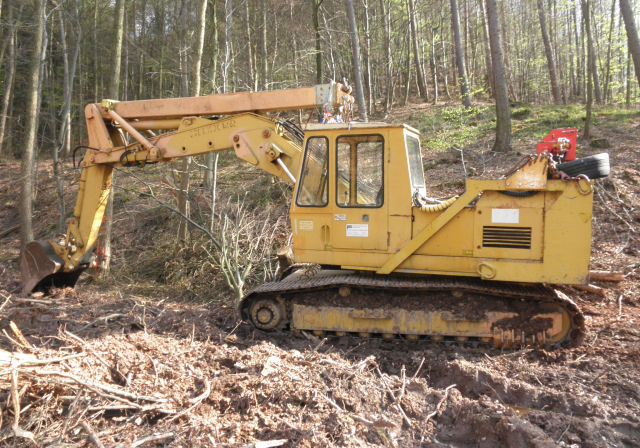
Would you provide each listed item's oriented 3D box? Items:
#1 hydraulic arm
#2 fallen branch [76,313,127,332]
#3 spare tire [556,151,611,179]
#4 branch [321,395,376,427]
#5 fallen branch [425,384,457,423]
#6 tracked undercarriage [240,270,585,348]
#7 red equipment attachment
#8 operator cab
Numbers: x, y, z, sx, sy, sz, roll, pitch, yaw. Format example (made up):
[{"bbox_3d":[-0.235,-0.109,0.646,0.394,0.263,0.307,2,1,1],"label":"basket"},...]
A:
[{"bbox_3d":[-2.501,-0.405,9.192,6.650,3.650,1.050,1,4,19],"label":"hydraulic arm"},{"bbox_3d":[-2.997,1.358,7.100,0.680,0.140,0.160,-2,3,-38],"label":"fallen branch"},{"bbox_3d":[3.353,-0.746,6.600,0.650,0.230,0.650,-9,3,20],"label":"spare tire"},{"bbox_3d":[0.218,1.469,4.100,0.520,0.130,0.080,2,3,44],"label":"branch"},{"bbox_3d":[0.978,1.456,4.200,0.090,0.230,0.420,2,3,44],"label":"fallen branch"},{"bbox_3d":[1.293,1.116,7.953,4.350,0.800,2.600,1,3,10],"label":"tracked undercarriage"},{"bbox_3d":[3.244,-1.035,7.100,0.550,0.550,0.400,1,4,19],"label":"red equipment attachment"},{"bbox_3d":[0.588,-0.402,7.366,1.650,1.850,1.120,1,4,19],"label":"operator cab"}]

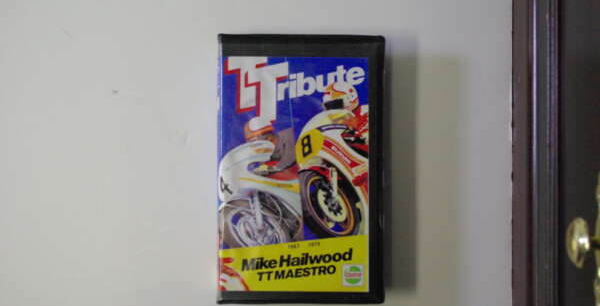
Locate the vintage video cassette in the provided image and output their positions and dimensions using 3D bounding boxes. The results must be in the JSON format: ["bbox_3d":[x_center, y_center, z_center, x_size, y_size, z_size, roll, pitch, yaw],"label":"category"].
[{"bbox_3d":[0.001,0.012,0.661,0.125,0.030,0.203,0,90,-1],"label":"vintage video cassette"}]

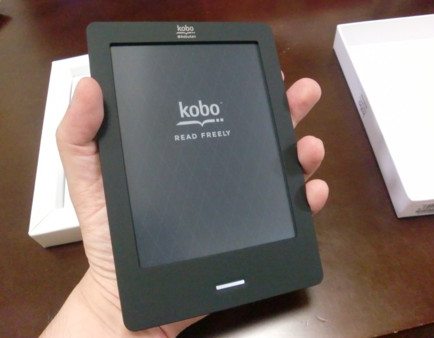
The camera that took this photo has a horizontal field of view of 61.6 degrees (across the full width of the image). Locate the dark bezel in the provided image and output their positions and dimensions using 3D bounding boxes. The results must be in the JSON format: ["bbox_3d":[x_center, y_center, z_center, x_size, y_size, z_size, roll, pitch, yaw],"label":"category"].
[{"bbox_3d":[-0.006,-0.007,0.210,0.114,0.010,0.165,-7,81,-18],"label":"dark bezel"}]

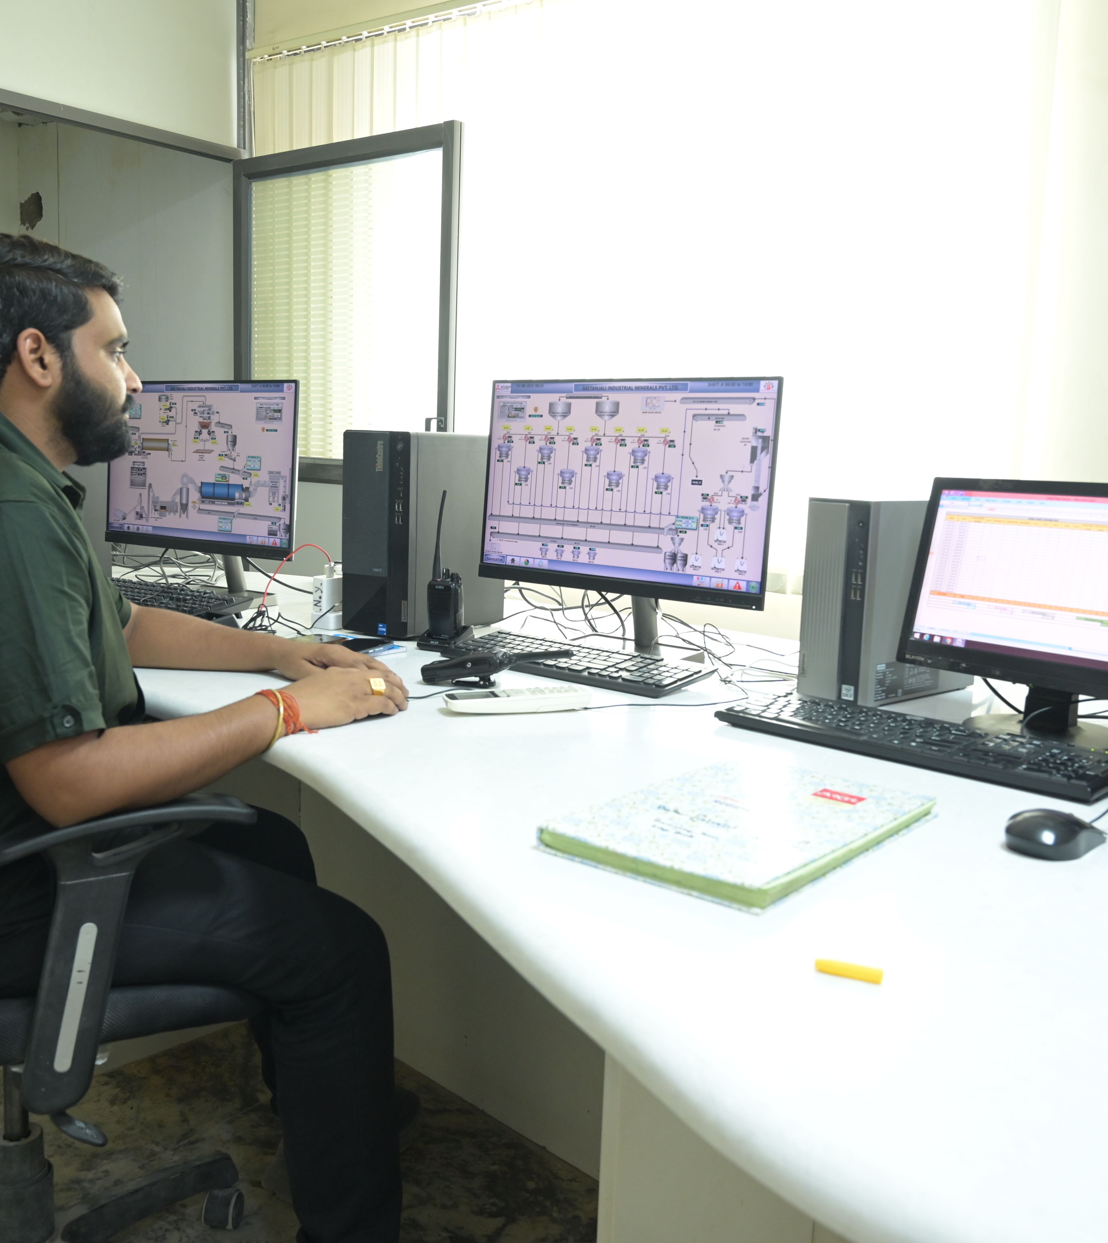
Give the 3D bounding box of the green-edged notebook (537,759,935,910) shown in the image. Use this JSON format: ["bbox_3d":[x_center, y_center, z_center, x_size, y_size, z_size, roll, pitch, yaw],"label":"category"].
[{"bbox_3d":[0.168,0.171,1.076,0.207,0.020,0.330,9,10,38],"label":"green-edged notebook"}]

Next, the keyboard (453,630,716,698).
[{"bbox_3d":[0.019,0.055,1.810,0.425,0.028,0.150,9,10,38],"label":"keyboard"}]

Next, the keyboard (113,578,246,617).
[{"bbox_3d":[-0.752,-0.038,2.234,0.440,0.036,0.150,7,10,33],"label":"keyboard"}]

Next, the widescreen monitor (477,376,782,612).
[{"bbox_3d":[0.107,-0.192,1.789,0.490,0.303,0.050,8,7,36],"label":"widescreen monitor"}]

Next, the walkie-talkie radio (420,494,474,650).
[{"bbox_3d":[-0.164,-0.082,1.939,0.070,0.245,0.065,8,10,38],"label":"walkie-talkie radio"}]

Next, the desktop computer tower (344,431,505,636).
[{"bbox_3d":[-0.220,-0.160,2.184,0.143,0.335,0.281,7,10,31],"label":"desktop computer tower"}]

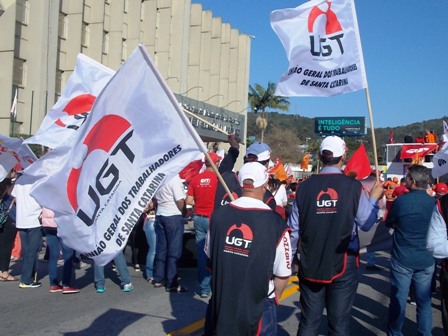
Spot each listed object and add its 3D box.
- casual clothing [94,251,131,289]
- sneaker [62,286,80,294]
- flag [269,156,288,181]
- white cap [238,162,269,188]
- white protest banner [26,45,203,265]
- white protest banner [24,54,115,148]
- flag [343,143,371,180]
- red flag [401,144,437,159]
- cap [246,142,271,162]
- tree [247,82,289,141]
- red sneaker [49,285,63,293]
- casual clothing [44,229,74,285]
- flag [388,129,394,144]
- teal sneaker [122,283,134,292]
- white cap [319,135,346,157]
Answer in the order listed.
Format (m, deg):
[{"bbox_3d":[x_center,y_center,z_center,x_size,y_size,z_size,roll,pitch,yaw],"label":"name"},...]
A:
[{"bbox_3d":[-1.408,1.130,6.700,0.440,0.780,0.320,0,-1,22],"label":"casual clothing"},{"bbox_3d":[-1.954,1.570,6.800,0.250,0.100,0.090,3,0,-18],"label":"sneaker"},{"bbox_3d":[1.284,0.012,12.500,0.500,0.600,0.180,0,-1,0],"label":"flag"},{"bbox_3d":[0.212,0.049,3.450,0.180,0.155,0.260,0,-1,22],"label":"white cap"},{"bbox_3d":[-0.760,-0.035,3.700,1.250,1.120,0.350,-36,0,-7],"label":"white protest banner"},{"bbox_3d":[-1.158,-0.428,4.500,0.800,0.900,0.250,29,0,0],"label":"white protest banner"},{"bbox_3d":[2.833,-0.128,11.300,0.600,0.800,0.200,2,0,11],"label":"flag"},{"bbox_3d":[10.264,-0.871,28.000,1.850,0.720,0.250,2,0,24],"label":"red flag"},{"bbox_3d":[0.294,-0.119,4.148,0.180,0.150,0.260,2,0,37],"label":"cap"},{"bbox_3d":[3.537,-2.870,48.016,4.400,9.800,4.400,3,0,0],"label":"tree"},{"bbox_3d":[-2.159,1.573,6.900,0.250,0.100,0.090,3,0,-18],"label":"red sneaker"},{"bbox_3d":[-2.055,1.097,6.650,0.320,0.800,0.340,0,-1,-30],"label":"casual clothing"},{"bbox_3d":[9.470,-1.781,30.000,0.360,0.920,0.150,0,-1,0],"label":"flag"},{"bbox_3d":[-1.197,1.498,6.650,0.110,0.115,0.270,0,-1,22],"label":"teal sneaker"},{"bbox_3d":[0.795,-0.147,3.777,0.180,0.150,0.260,2,0,39],"label":"white cap"}]

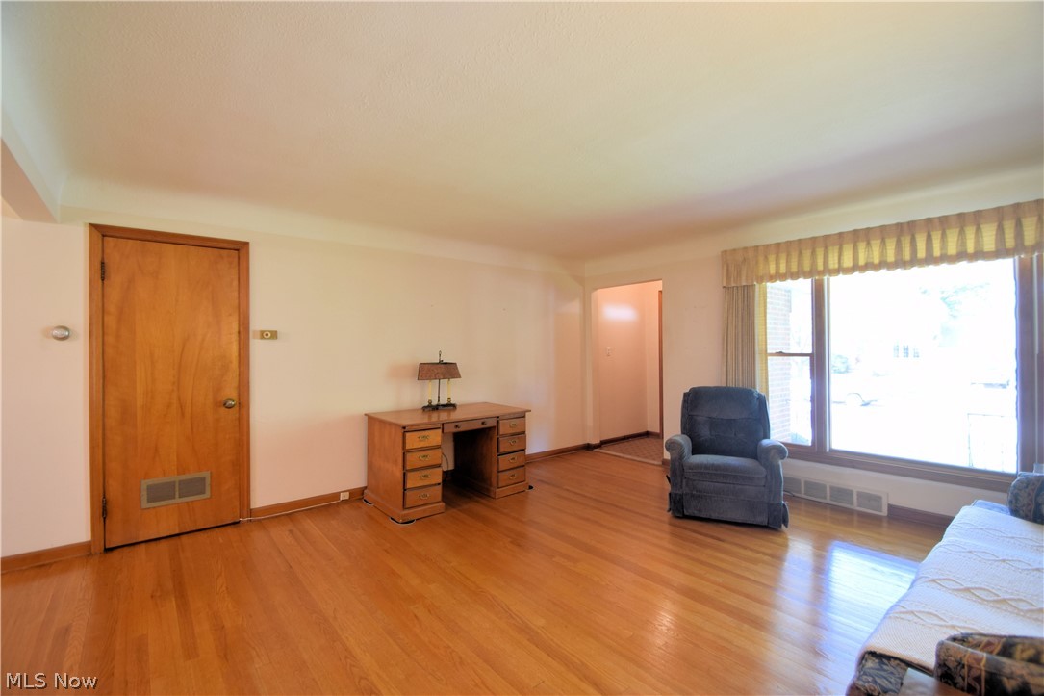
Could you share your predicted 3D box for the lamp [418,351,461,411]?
[{"bbox_3d":[-0.808,0.314,4.252,0.420,0.566,0.180,0,0,-37],"label":"lamp"}]

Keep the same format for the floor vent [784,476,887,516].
[{"bbox_3d":[2.571,1.205,3.640,0.050,0.188,0.780,0,0,-39],"label":"floor vent"}]

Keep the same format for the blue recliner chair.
[{"bbox_3d":[1.688,0.830,3.689,0.840,0.956,0.930,-1,0,22],"label":"blue recliner chair"}]

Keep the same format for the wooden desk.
[{"bbox_3d":[-0.668,0.963,3.976,1.240,0.738,0.780,0,0,-37],"label":"wooden desk"}]

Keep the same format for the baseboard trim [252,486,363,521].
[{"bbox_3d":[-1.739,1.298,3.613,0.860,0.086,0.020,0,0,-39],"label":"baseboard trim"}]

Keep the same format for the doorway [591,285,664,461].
[{"bbox_3d":[1.291,0.286,5.277,0.160,2.063,1.040,0,0,-39],"label":"doorway"}]

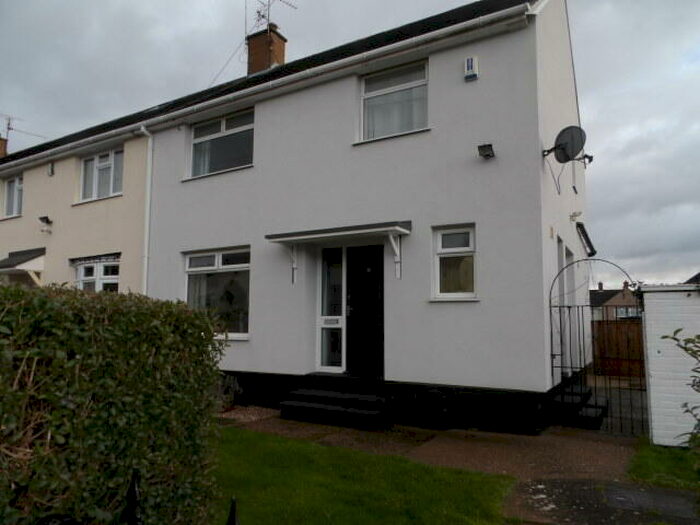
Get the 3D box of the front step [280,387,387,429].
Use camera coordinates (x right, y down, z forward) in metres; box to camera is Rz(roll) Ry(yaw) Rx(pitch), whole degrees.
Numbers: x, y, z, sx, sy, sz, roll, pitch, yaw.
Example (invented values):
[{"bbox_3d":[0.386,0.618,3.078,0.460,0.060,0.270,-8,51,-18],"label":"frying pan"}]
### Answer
[{"bbox_3d":[-0.196,2.130,7.112,1.640,0.340,0.600,-3,-7,30],"label":"front step"}]

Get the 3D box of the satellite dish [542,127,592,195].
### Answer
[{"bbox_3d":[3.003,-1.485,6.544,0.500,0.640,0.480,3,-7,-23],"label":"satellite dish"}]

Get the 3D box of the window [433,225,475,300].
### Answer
[{"bbox_3d":[1.474,0.014,6.793,0.610,1.050,0.110,-3,-7,30],"label":"window"}]

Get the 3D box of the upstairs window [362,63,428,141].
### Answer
[{"bbox_3d":[0.677,-2.487,7.590,1.160,1.110,0.120,-3,-7,30],"label":"upstairs window"}]

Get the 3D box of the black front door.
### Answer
[{"bbox_3d":[0.253,0.743,7.526,0.780,2.020,0.090,-3,-7,30],"label":"black front door"}]

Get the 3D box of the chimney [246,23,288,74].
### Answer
[{"bbox_3d":[-2.323,-5.787,13.592,0.800,1.360,0.640,-3,-7,30],"label":"chimney"}]

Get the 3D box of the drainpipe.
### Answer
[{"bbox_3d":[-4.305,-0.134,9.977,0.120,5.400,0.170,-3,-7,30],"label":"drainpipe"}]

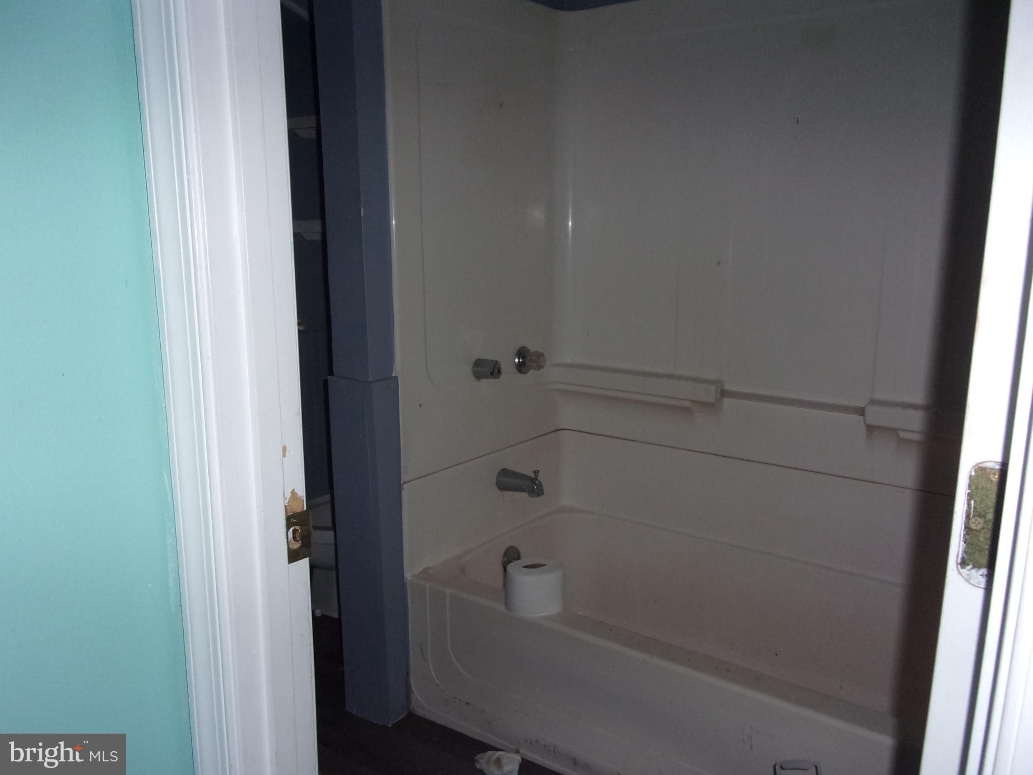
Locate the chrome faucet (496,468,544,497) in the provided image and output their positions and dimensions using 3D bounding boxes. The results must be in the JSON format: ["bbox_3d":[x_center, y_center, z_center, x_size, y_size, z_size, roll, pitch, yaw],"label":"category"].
[{"bbox_3d":[0.015,0.268,2.399,0.137,0.084,0.066,8,14,35],"label":"chrome faucet"}]

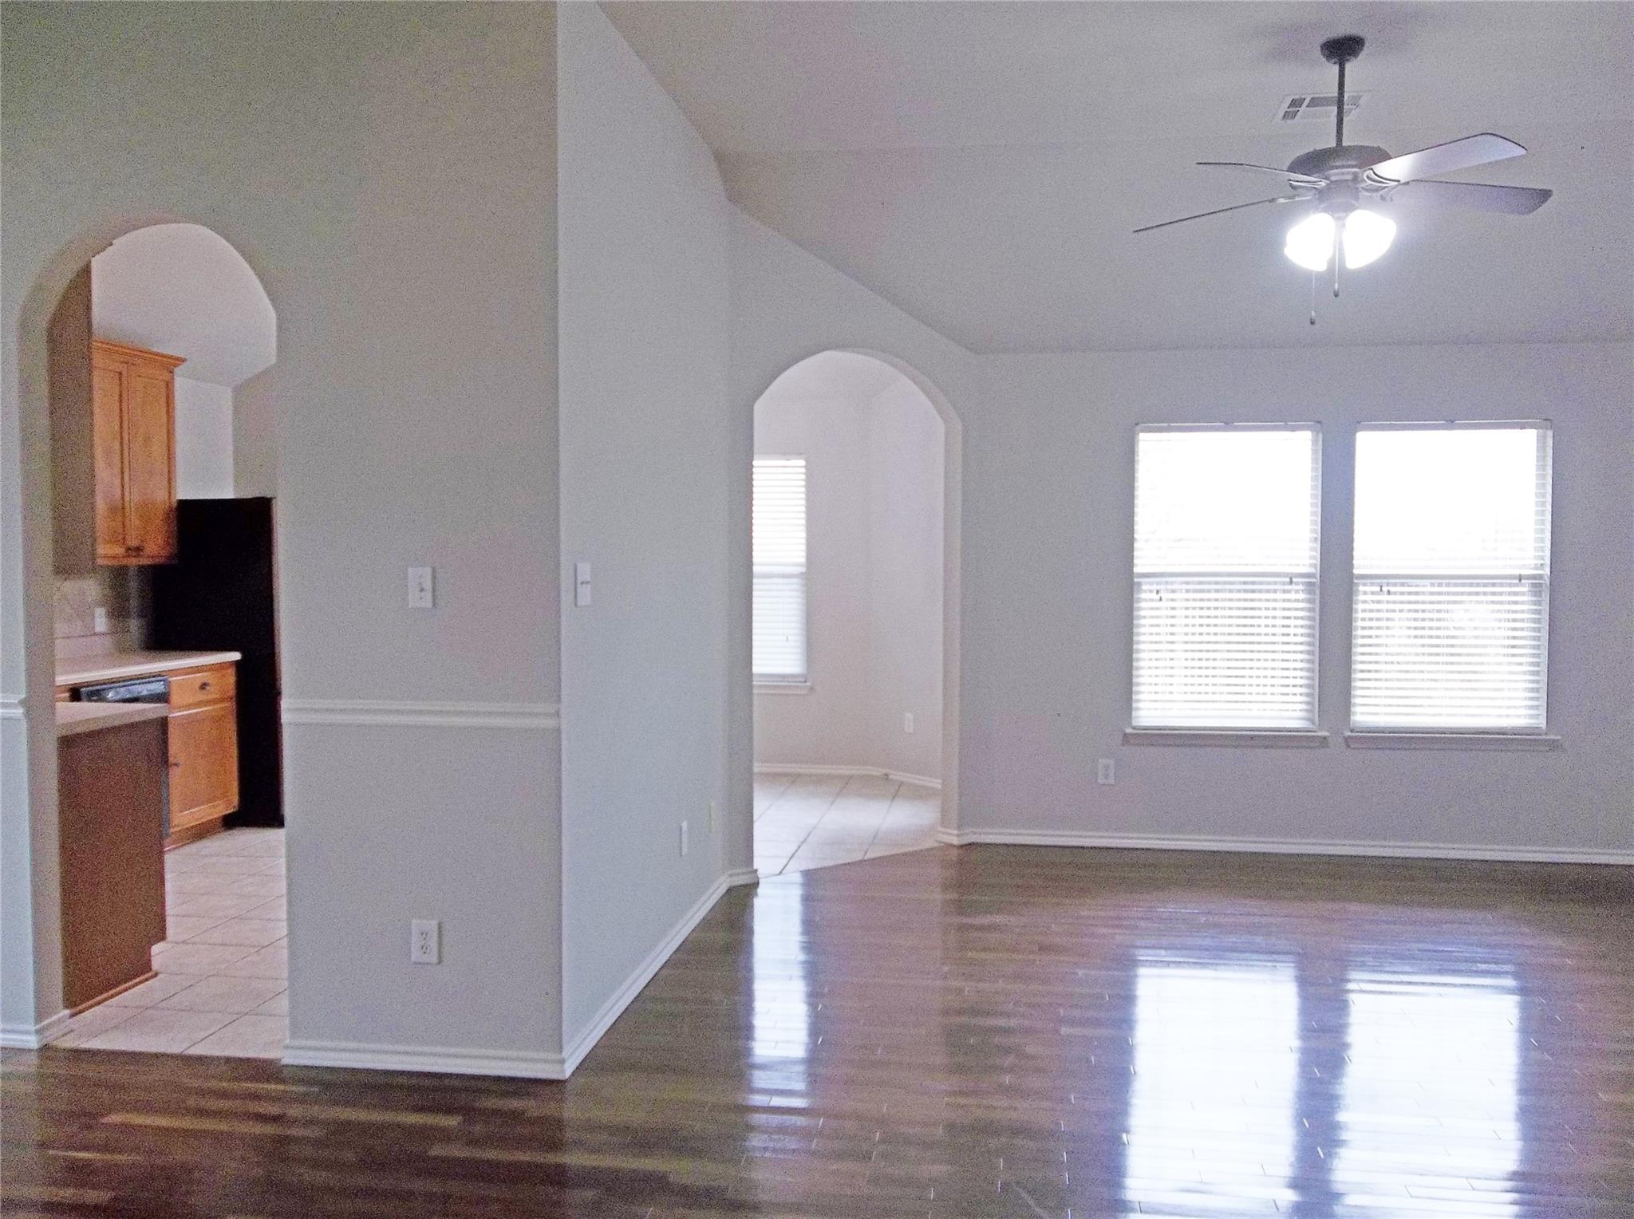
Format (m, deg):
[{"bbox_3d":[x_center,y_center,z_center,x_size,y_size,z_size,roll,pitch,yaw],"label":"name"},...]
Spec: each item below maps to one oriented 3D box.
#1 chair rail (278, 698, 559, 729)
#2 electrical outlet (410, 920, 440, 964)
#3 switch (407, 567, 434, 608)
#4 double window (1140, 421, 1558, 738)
[{"bbox_3d":[-1.089,0.288,3.461,0.800,0.066,0.022,0,2,8],"label":"chair rail"},{"bbox_3d":[-1.079,0.912,3.485,0.073,0.115,0.012,0,2,8],"label":"electrical outlet"},{"bbox_3d":[-1.078,-0.058,3.451,0.070,0.114,0.015,0,2,8],"label":"switch"},{"bbox_3d":[2.503,-0.163,6.133,1.925,1.500,0.110,0,2,8],"label":"double window"}]

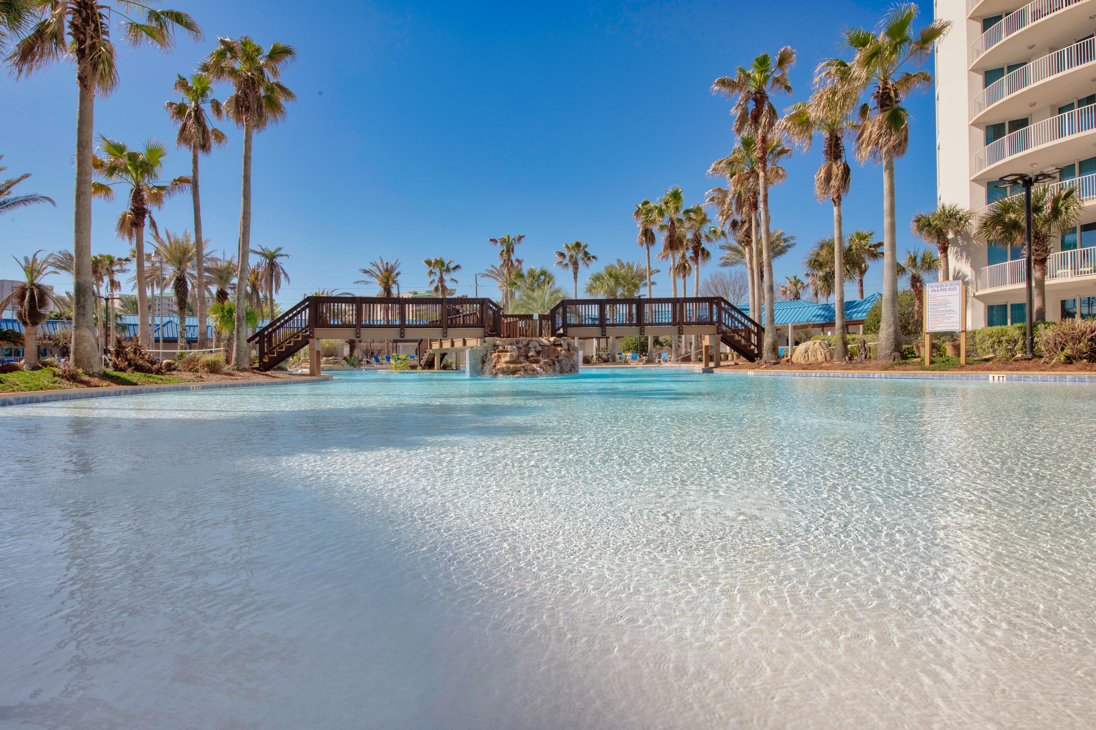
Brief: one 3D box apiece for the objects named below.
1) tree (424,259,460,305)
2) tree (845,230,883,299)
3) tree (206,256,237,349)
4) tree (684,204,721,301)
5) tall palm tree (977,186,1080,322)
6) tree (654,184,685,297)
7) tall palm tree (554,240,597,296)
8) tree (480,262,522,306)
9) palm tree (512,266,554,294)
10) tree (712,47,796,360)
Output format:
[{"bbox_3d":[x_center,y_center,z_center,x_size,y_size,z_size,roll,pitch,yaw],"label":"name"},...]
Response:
[{"bbox_3d":[-8.399,-4.257,46.020,2.952,8.515,2.952,-1,0,0],"label":"tree"},{"bbox_3d":[25.626,-5.846,47.025,2.972,10.300,2.972,-1,0,0],"label":"tree"},{"bbox_3d":[-18.870,-3.237,33.500,2.500,6.326,2.500,-1,0,0],"label":"tree"},{"bbox_3d":[10.555,-5.587,39.500,2.900,10.706,2.800,-1,0,0],"label":"tree"},{"bbox_3d":[15.793,-3.039,19.000,3.400,5.684,3.200,-1,0,0],"label":"tall palm tree"},{"bbox_3d":[8.681,-6.386,40.534,2.586,12.294,2.586,-1,0,0],"label":"tree"},{"bbox_3d":[2.322,-5.478,49.000,3.700,10.230,3.700,-1,0,0],"label":"tall palm tree"},{"bbox_3d":[-3.140,-3.841,42.000,3.400,7.122,3.300,-1,0,0],"label":"tree"},{"bbox_3d":[-0.959,-3.315,37.000,2.900,6.083,2.800,-1,0,0],"label":"palm tree"},{"bbox_3d":[7.370,-5.728,20.532,2.819,11.123,2.819,-1,0,0],"label":"tree"}]

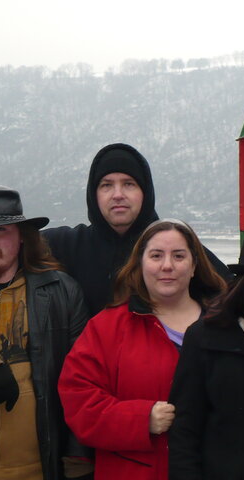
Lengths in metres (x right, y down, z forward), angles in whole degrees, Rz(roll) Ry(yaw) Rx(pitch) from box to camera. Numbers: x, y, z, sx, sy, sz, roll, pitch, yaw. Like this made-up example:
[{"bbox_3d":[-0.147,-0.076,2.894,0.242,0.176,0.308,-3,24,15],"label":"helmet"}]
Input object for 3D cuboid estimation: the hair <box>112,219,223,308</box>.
[{"bbox_3d":[0.131,0.068,4.500,0.315,0.260,0.240,0,1,2],"label":"hair"}]

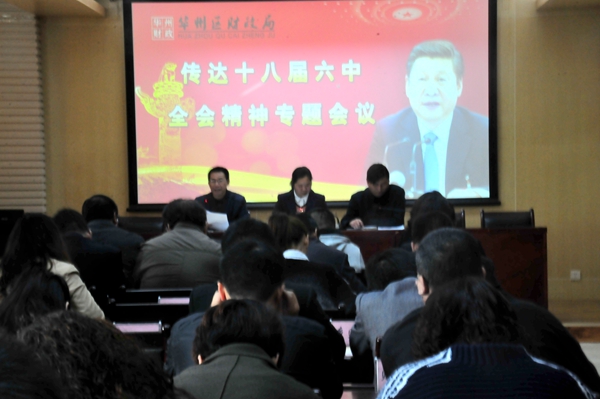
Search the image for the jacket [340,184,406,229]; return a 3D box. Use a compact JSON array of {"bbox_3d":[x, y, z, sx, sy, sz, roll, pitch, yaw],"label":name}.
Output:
[{"bbox_3d":[0.617,0.174,11.300,0.550,0.600,0.450,-1,2,6],"label":"jacket"}]

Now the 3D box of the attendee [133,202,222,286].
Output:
[{"bbox_3d":[-0.513,0.553,6.400,0.540,1.120,0.750,-1,2,0],"label":"attendee"}]

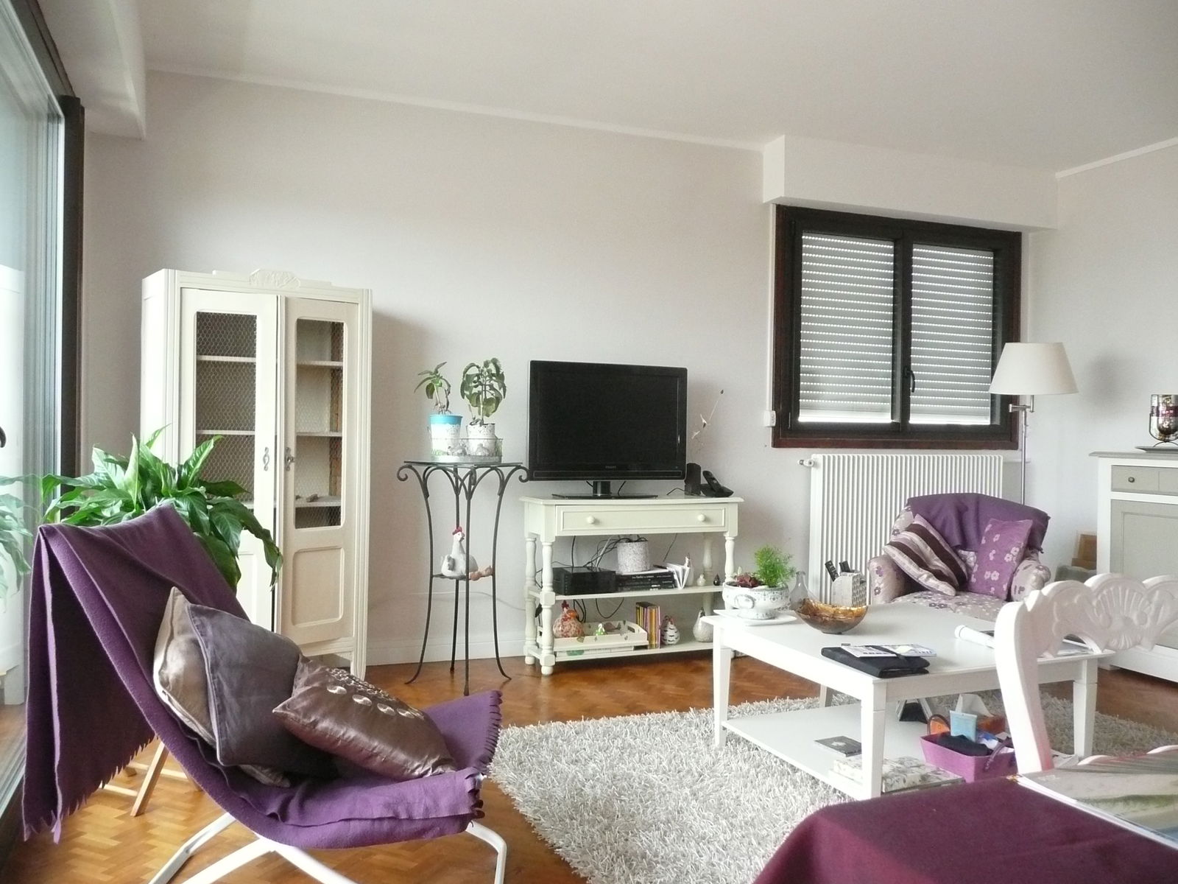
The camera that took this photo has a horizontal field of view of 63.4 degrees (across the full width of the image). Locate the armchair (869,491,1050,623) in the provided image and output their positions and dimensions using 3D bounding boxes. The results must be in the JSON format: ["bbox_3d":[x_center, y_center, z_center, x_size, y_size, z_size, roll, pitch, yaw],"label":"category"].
[{"bbox_3d":[1.591,0.661,4.053,0.740,0.830,0.790,2,1,27],"label":"armchair"}]

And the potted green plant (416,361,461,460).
[{"bbox_3d":[-0.646,-0.129,4.115,0.200,0.425,0.180,1,1,-19],"label":"potted green plant"}]

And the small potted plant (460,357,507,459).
[{"bbox_3d":[-0.457,-0.146,4.130,0.195,0.440,0.180,1,1,-6],"label":"small potted plant"}]

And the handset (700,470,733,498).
[{"bbox_3d":[0.618,0.202,4.600,0.135,0.130,0.100,2,1,35],"label":"handset"}]

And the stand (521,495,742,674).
[{"bbox_3d":[0.196,0.658,4.563,1.025,0.785,0.339,1,1,-19],"label":"stand"}]

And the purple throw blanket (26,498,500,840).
[{"bbox_3d":[-0.689,0.498,2.233,0.940,0.654,0.580,1,1,3],"label":"purple throw blanket"}]

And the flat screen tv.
[{"bbox_3d":[0.096,-0.051,4.520,0.810,0.635,0.220,0,1,-27],"label":"flat screen tv"}]

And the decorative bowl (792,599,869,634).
[{"bbox_3d":[0.786,0.563,3.090,0.235,0.093,0.210,1,1,14],"label":"decorative bowl"}]

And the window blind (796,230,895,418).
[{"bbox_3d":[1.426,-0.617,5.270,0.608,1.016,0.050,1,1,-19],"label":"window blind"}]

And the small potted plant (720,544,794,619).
[{"bbox_3d":[0.597,0.490,3.350,0.250,0.255,0.240,1,1,0],"label":"small potted plant"}]

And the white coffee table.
[{"bbox_3d":[0.989,0.854,3.109,0.910,0.460,0.890,1,1,-24],"label":"white coffee table"}]

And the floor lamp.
[{"bbox_3d":[2.296,0.278,4.976,0.425,1.600,0.425,1,1,-19],"label":"floor lamp"}]

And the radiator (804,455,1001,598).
[{"bbox_3d":[1.758,0.507,5.252,1.195,0.871,0.110,1,1,-19],"label":"radiator"}]

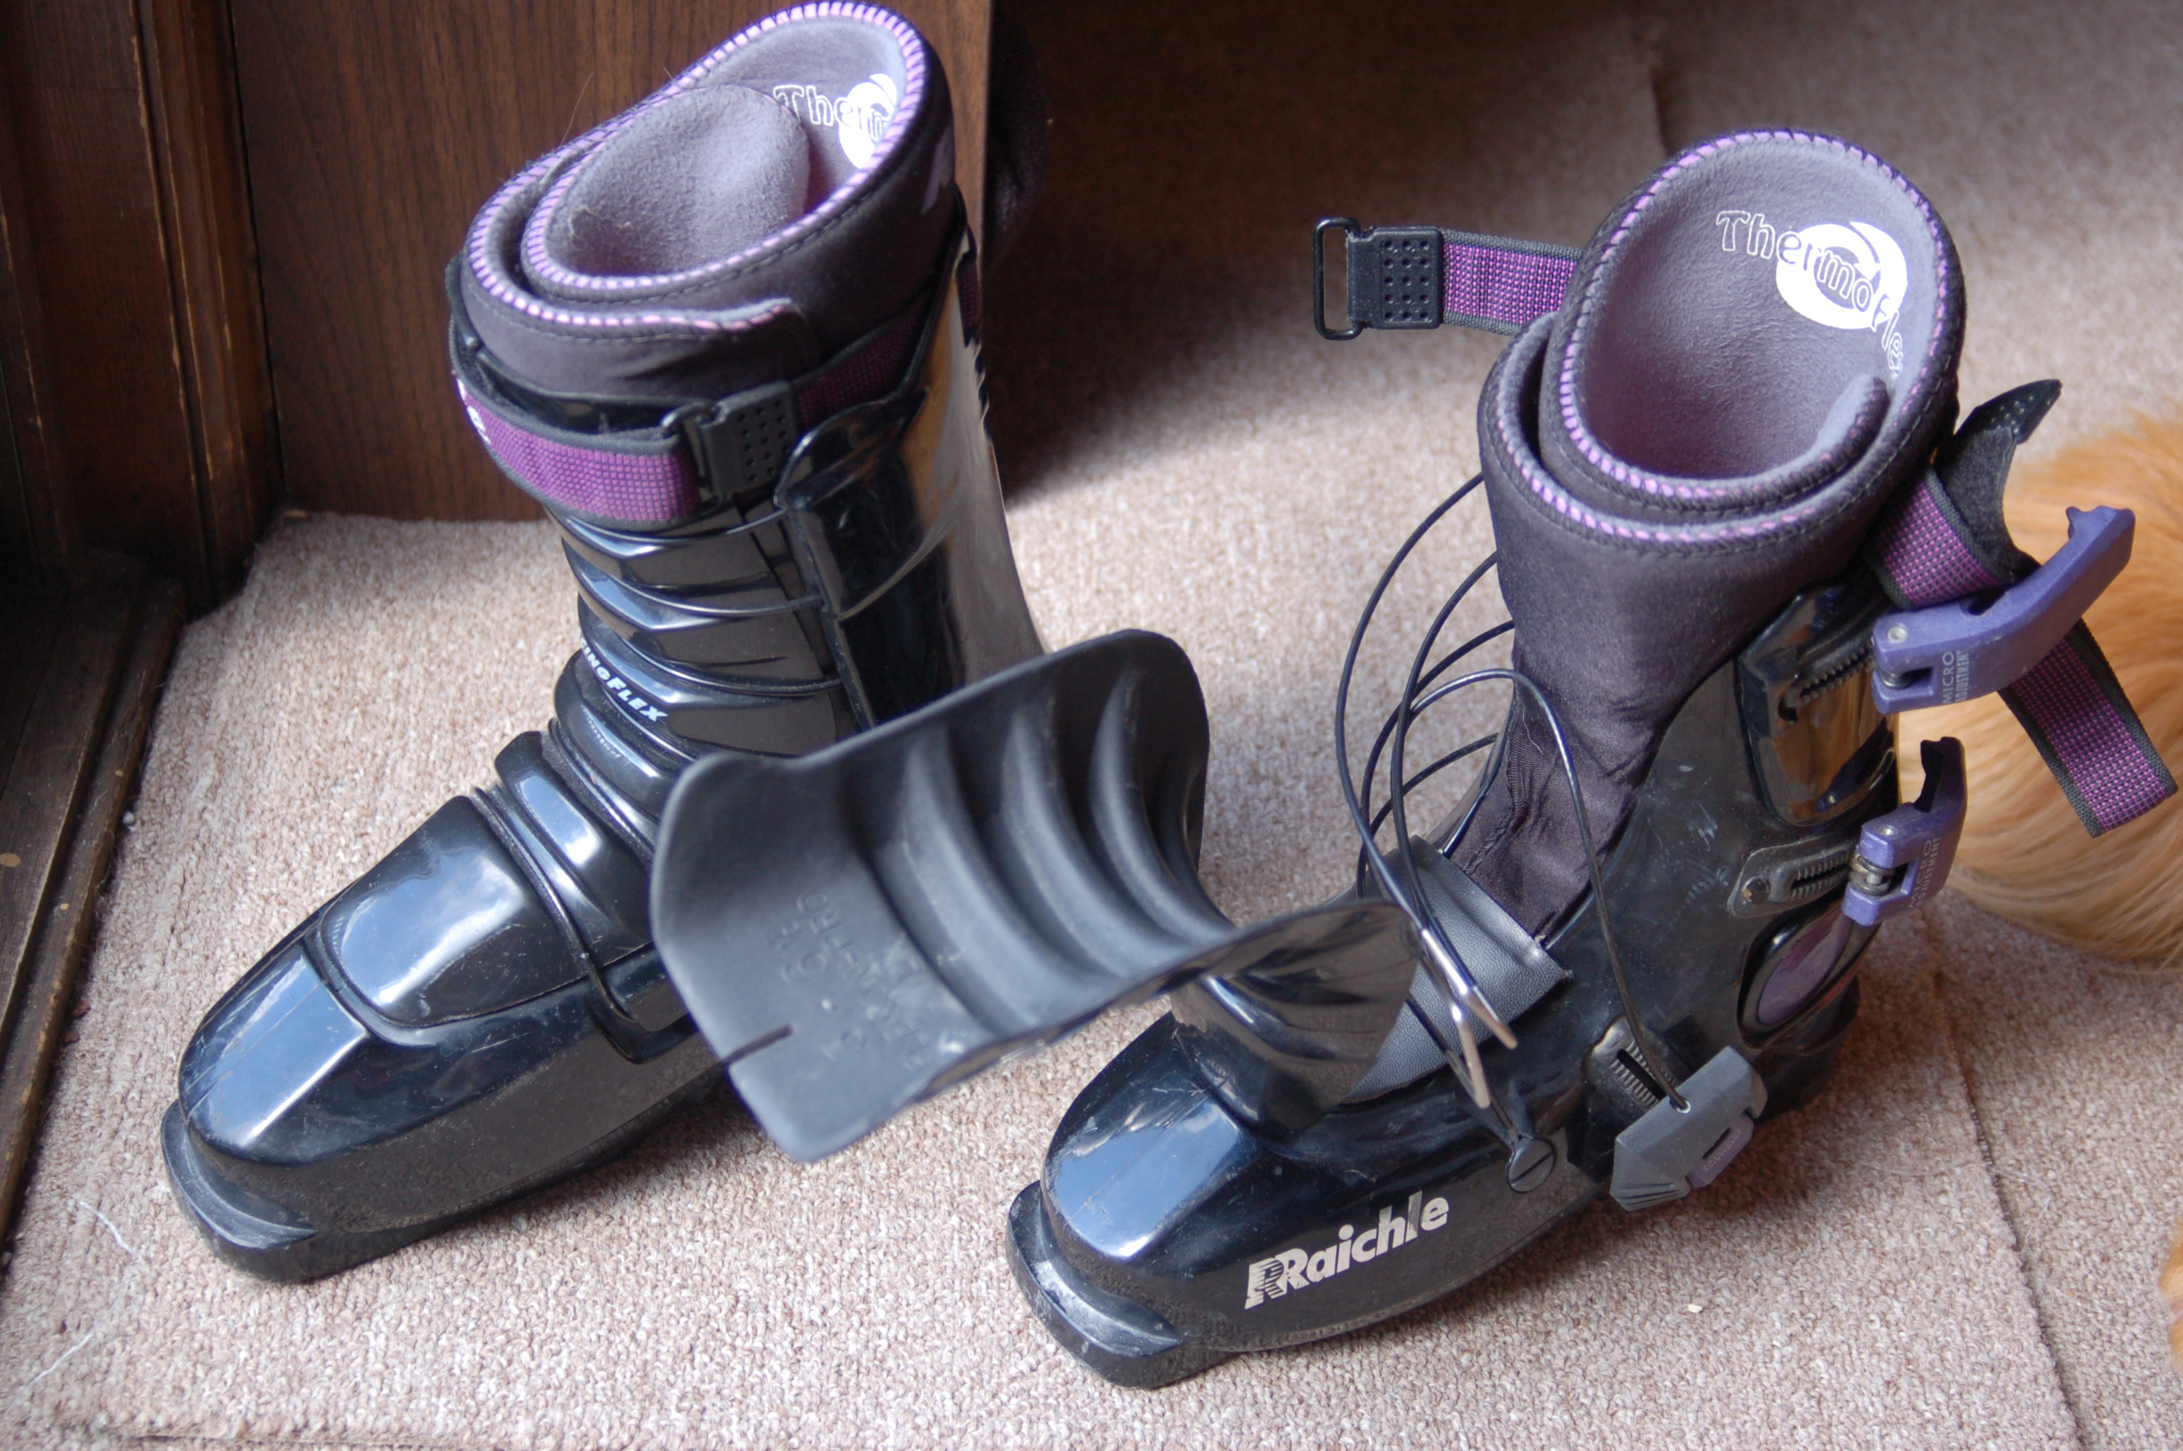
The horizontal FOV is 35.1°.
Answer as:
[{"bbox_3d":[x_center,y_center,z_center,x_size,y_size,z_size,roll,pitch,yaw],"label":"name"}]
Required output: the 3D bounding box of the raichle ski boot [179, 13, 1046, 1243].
[{"bbox_3d":[-0.132,-0.029,0.955,0.289,0.325,0.118,-19,43,-26],"label":"raichle ski boot"}]

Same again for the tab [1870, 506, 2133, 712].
[{"bbox_3d":[0.252,-0.030,0.957,0.078,0.025,0.022,-27,52,-10],"label":"tab"}]

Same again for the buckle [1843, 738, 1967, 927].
[{"bbox_3d":[0.242,0.030,1.015,0.022,0.026,0.073,18,35,21],"label":"buckle"}]

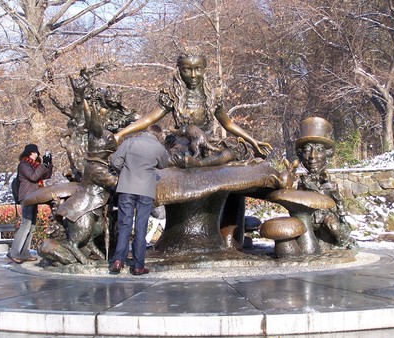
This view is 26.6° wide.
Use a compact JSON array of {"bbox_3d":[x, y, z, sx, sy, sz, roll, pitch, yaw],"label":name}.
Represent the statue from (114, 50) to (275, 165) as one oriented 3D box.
[{"bbox_3d":[-0.072,-0.835,11.650,2.150,1.630,1.200,-1,-1,-3],"label":"statue"}]

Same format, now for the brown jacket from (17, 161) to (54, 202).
[{"bbox_3d":[-2.245,0.175,11.600,0.480,0.600,0.480,-1,-1,-3],"label":"brown jacket"}]

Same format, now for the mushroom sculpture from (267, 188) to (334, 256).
[{"bbox_3d":[1.395,0.707,11.500,0.930,0.880,0.900,-1,-1,0],"label":"mushroom sculpture"}]

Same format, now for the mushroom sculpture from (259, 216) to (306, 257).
[{"bbox_3d":[1.154,0.913,11.200,0.610,0.550,0.610,-1,-1,0],"label":"mushroom sculpture"}]

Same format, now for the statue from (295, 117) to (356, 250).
[{"bbox_3d":[1.864,0.214,12.000,0.840,1.900,0.800,-1,-1,12],"label":"statue"}]

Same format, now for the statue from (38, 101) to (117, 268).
[{"bbox_3d":[-1.577,0.173,11.000,0.900,2.140,0.750,-1,-1,-20],"label":"statue"}]

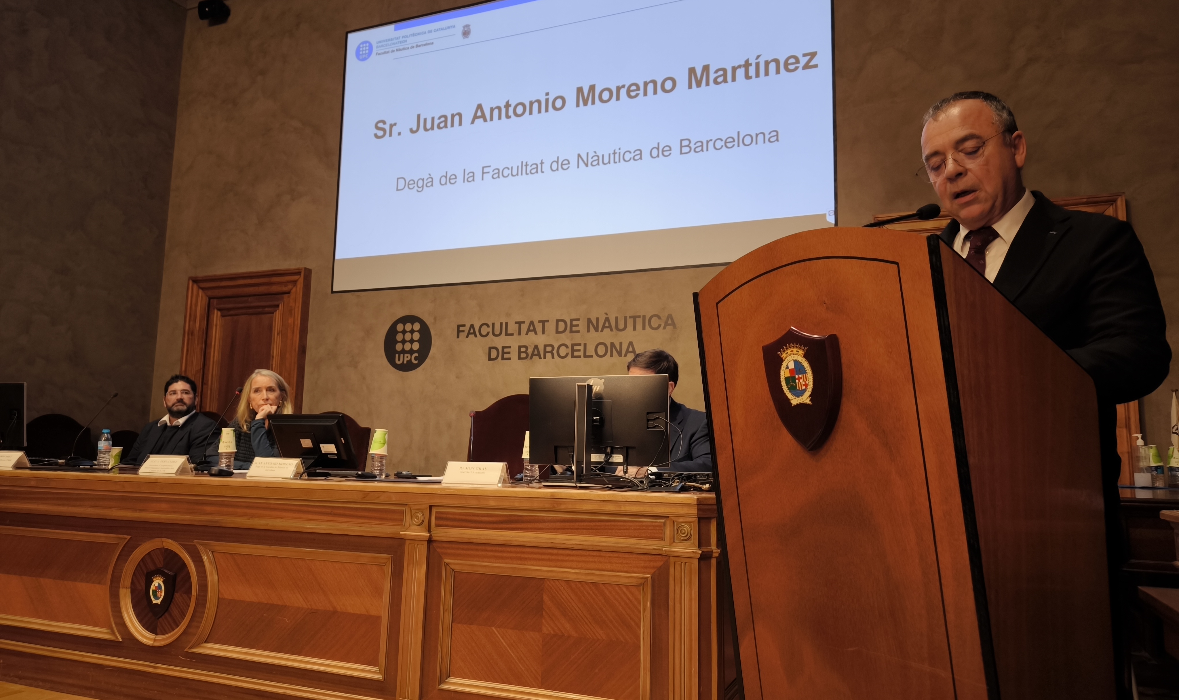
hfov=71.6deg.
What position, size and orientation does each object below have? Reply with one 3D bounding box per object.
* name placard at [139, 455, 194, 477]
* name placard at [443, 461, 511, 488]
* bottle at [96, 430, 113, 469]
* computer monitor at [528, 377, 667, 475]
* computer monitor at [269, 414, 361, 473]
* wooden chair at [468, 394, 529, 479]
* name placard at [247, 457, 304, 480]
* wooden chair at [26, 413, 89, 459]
[{"bbox_3d":[-1.606,0.438,3.091,0.200,0.076,0.086,-2,-8,22],"label":"name placard"},{"bbox_3d":[-0.360,0.393,2.587,0.200,0.076,0.086,-2,-8,22],"label":"name placard"},{"bbox_3d":[-2.342,0.479,3.950,0.060,0.188,0.060,-2,-8,22],"label":"bottle"},{"bbox_3d":[0.015,0.279,2.895,0.540,0.375,0.190,-2,-8,22],"label":"computer monitor"},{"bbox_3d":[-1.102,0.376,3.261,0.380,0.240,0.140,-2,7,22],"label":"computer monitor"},{"bbox_3d":[-0.386,0.720,3.163,0.580,1.140,0.620,-2,-8,22],"label":"wooden chair"},{"bbox_3d":[-1.106,0.420,2.895,0.200,0.076,0.086,-2,-8,22],"label":"name placard"},{"bbox_3d":[-3.555,0.922,4.941,0.580,1.100,0.620,-1,-8,13],"label":"wooden chair"}]

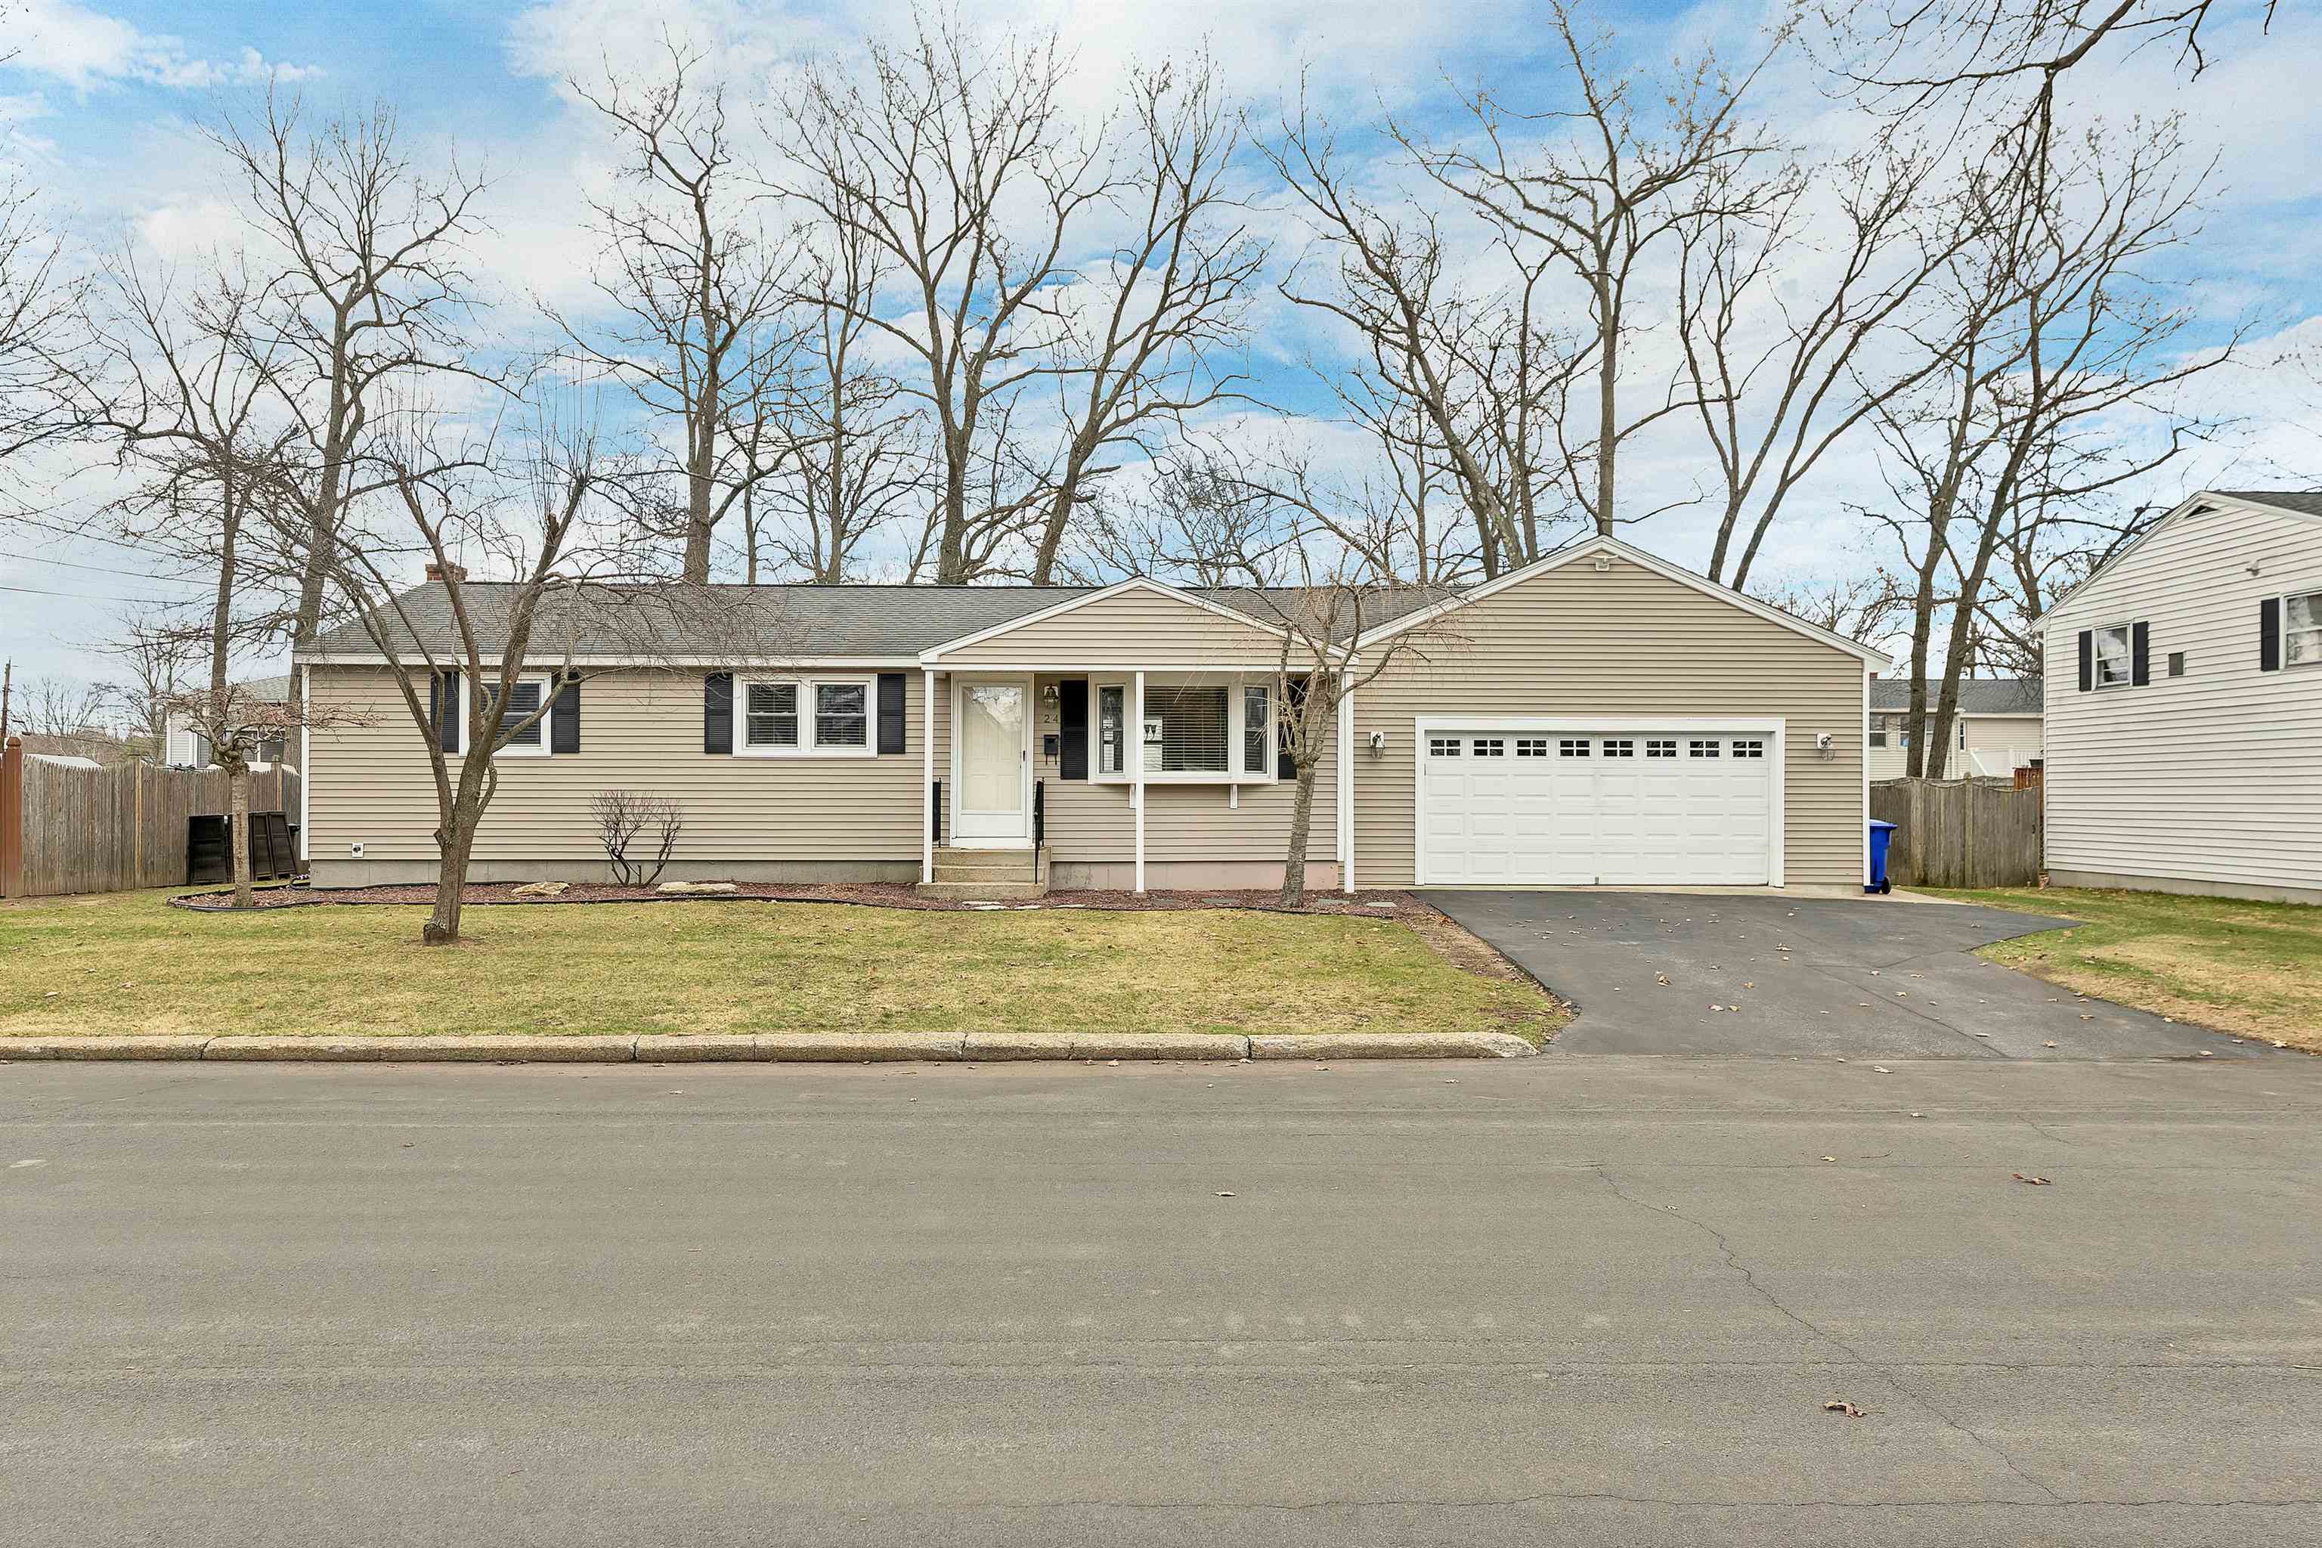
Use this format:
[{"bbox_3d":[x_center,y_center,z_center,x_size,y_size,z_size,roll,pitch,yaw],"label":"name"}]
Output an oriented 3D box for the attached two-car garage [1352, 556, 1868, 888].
[{"bbox_3d":[6.050,-0.784,24.884,7.390,4.780,6.900,0,-1,-2],"label":"attached two-car garage"}]

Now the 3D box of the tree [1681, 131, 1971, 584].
[{"bbox_3d":[16.088,-6.752,37.500,7.165,17.354,6.807,0,-1,-2],"label":"tree"}]

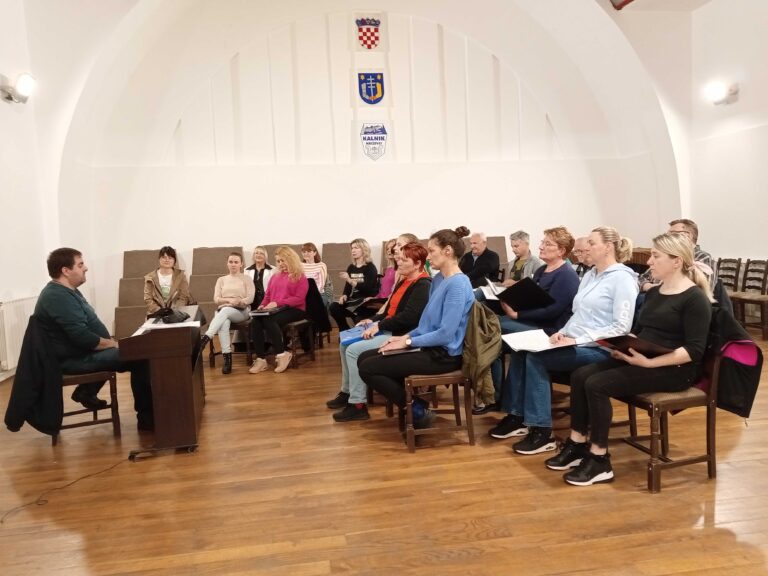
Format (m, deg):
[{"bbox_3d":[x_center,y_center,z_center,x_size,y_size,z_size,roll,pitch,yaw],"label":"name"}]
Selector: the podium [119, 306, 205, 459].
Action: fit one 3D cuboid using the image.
[{"bbox_3d":[-1.514,0.618,4.394,0.450,0.830,1.020,-4,5,-13],"label":"podium"}]

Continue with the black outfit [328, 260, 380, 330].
[{"bbox_3d":[-0.359,0.258,7.000,0.780,1.050,0.520,-6,5,-44],"label":"black outfit"}]

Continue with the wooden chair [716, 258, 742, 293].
[{"bbox_3d":[4.165,0.063,7.901,0.460,0.870,0.430,-4,5,-13],"label":"wooden chair"}]

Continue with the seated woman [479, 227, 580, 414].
[{"bbox_3d":[1.047,0.234,4.642,0.820,1.330,0.530,-4,5,-13],"label":"seated woman"}]

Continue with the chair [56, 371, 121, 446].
[{"bbox_3d":[-2.177,0.618,4.444,0.470,0.880,0.440,-5,5,-24],"label":"chair"}]

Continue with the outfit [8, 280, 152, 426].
[{"bbox_3d":[-2.095,0.477,4.473,0.900,1.080,0.600,-4,5,-18],"label":"outfit"}]

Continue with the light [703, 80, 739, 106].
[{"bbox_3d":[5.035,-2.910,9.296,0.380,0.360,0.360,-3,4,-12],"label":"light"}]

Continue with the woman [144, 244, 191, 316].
[{"bbox_3d":[-2.392,0.232,6.943,0.540,1.350,0.780,-4,4,-14],"label":"woman"}]

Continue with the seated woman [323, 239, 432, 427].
[{"bbox_3d":[-0.057,0.302,4.772,0.800,1.270,0.520,-4,5,-13],"label":"seated woman"}]

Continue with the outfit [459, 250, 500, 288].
[{"bbox_3d":[1.011,-0.116,6.557,0.520,0.620,0.420,0,5,32],"label":"outfit"}]

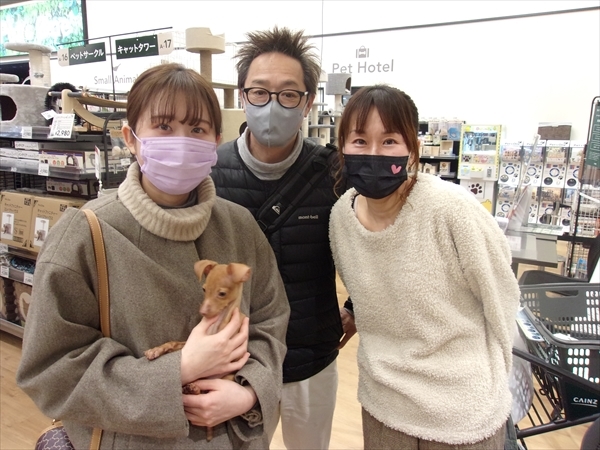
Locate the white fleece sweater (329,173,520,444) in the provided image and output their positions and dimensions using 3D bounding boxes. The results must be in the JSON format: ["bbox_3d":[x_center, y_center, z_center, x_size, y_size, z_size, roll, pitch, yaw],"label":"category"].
[{"bbox_3d":[0.317,0.195,1.165,0.430,0.610,0.300,-3,21,24],"label":"white fleece sweater"}]

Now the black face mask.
[{"bbox_3d":[0.160,-0.102,0.985,0.137,0.097,0.085,4,16,11],"label":"black face mask"}]

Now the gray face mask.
[{"bbox_3d":[-0.058,-0.237,1.100,0.135,0.110,0.090,5,13,-4],"label":"gray face mask"}]

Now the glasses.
[{"bbox_3d":[-0.062,-0.303,1.123,0.143,0.048,0.142,5,13,-5],"label":"glasses"}]

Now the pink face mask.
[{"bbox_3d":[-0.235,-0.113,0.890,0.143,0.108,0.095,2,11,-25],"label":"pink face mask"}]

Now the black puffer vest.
[{"bbox_3d":[-0.049,0.086,1.240,0.420,0.630,0.270,-2,13,3],"label":"black puffer vest"}]

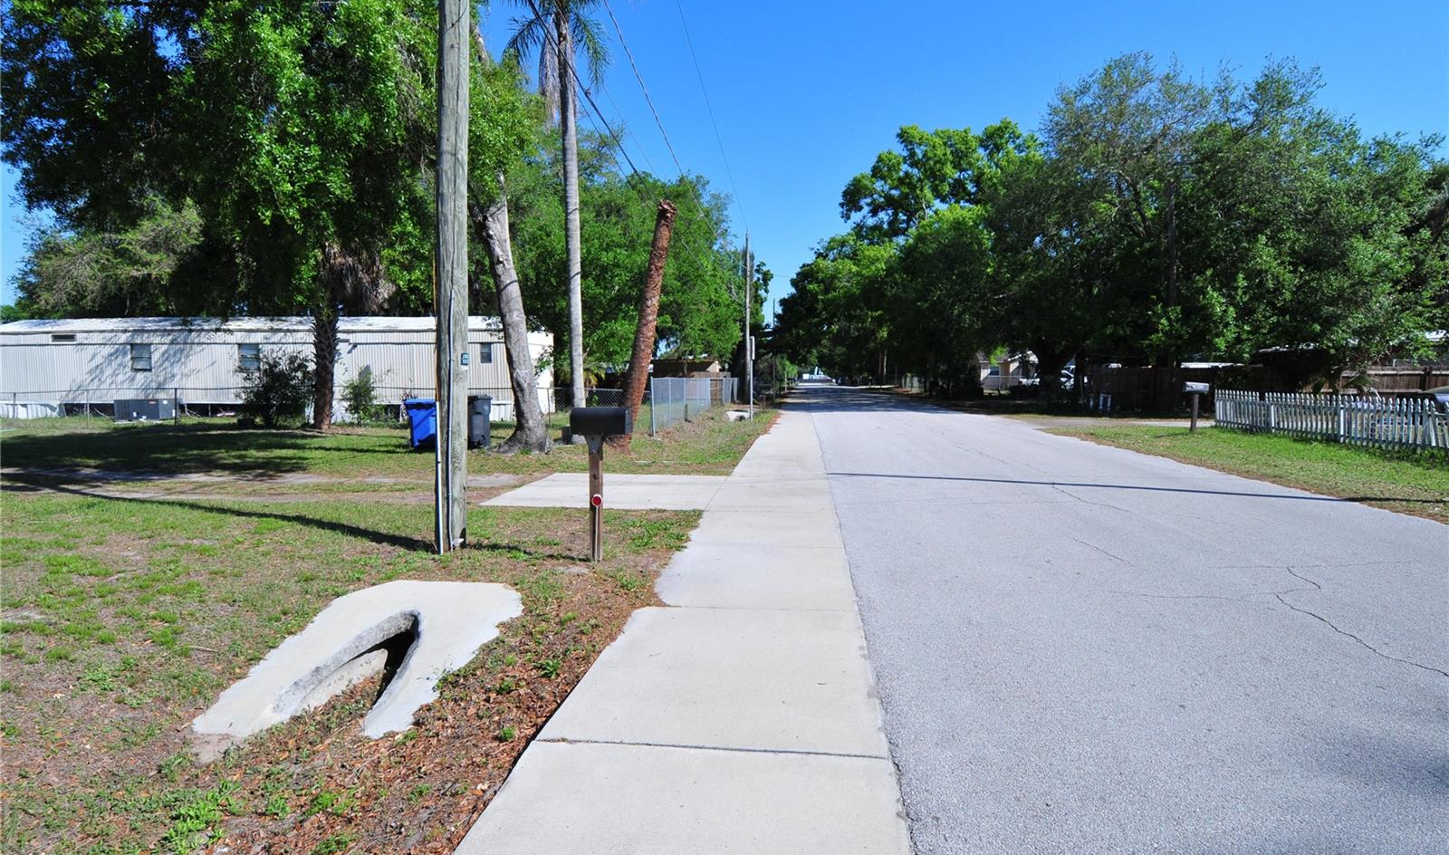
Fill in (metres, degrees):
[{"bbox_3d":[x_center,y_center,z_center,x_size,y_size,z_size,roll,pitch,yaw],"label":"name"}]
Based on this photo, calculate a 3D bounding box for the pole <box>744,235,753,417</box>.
[{"bbox_3d":[1.485,-6.670,45.160,0.280,10.450,0.280,0,4,6],"label":"pole"}]

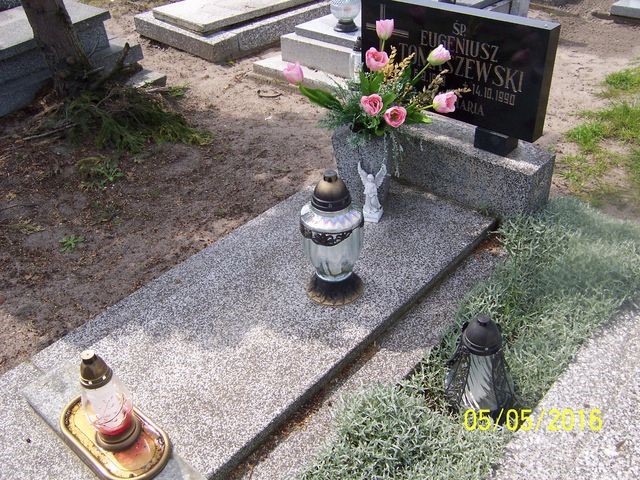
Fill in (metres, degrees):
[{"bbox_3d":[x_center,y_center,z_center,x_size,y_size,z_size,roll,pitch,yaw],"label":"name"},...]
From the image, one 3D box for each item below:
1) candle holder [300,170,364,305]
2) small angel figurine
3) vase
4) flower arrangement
[{"bbox_3d":[0.032,-0.016,1.598,0.168,0.366,0.168,-2,36,2],"label":"candle holder"},{"bbox_3d":[0.171,-0.145,1.913,0.083,0.184,0.058,9,38,17],"label":"small angel figurine"},{"bbox_3d":[0.136,-0.234,1.993,0.176,0.235,0.176,27,46,35],"label":"vase"},{"bbox_3d":[0.136,-0.456,1.783,0.549,0.370,0.314,27,46,35],"label":"flower arrangement"}]

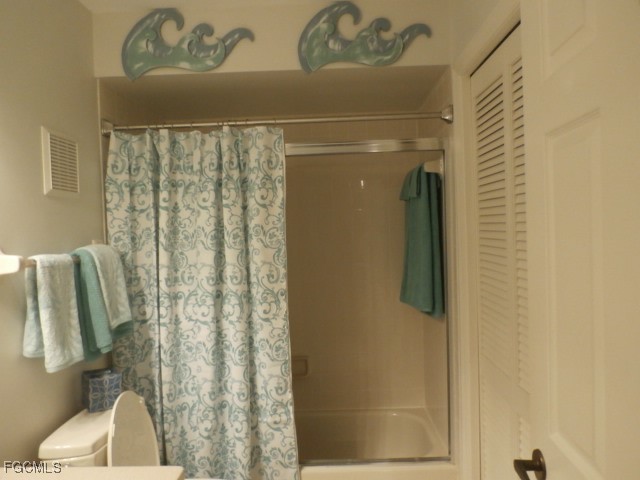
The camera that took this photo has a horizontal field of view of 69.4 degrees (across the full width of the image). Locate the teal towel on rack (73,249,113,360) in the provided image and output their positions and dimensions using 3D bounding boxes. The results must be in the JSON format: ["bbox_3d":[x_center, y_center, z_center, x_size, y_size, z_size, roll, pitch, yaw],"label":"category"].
[{"bbox_3d":[-0.850,0.237,1.734,0.140,0.420,0.165,-2,2,0],"label":"teal towel on rack"}]

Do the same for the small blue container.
[{"bbox_3d":[-0.829,0.569,1.762,0.114,0.125,0.114,-3,2,-38],"label":"small blue container"}]

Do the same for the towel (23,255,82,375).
[{"bbox_3d":[-0.874,0.229,1.514,0.097,0.370,0.205,-2,2,0],"label":"towel"}]

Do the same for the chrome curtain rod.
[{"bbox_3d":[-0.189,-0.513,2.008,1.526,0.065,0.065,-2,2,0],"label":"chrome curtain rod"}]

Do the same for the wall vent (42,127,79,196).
[{"bbox_3d":[-0.935,-0.274,1.688,0.023,0.235,0.213,-2,2,0],"label":"wall vent"}]

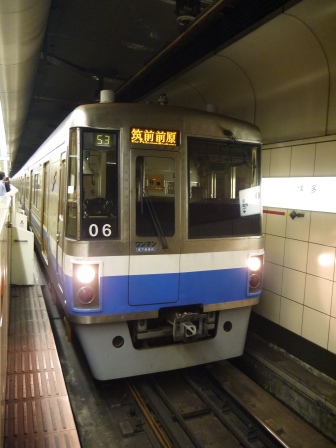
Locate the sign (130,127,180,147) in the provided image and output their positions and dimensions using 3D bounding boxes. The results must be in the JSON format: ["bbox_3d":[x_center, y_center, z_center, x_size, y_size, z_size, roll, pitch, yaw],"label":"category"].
[{"bbox_3d":[-0.148,-1.070,4.471,0.670,0.200,0.100,0,1,-24],"label":"sign"}]

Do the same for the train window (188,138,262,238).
[{"bbox_3d":[0.797,-0.465,4.921,1.170,1.320,0.090,-1,1,-27],"label":"train window"}]

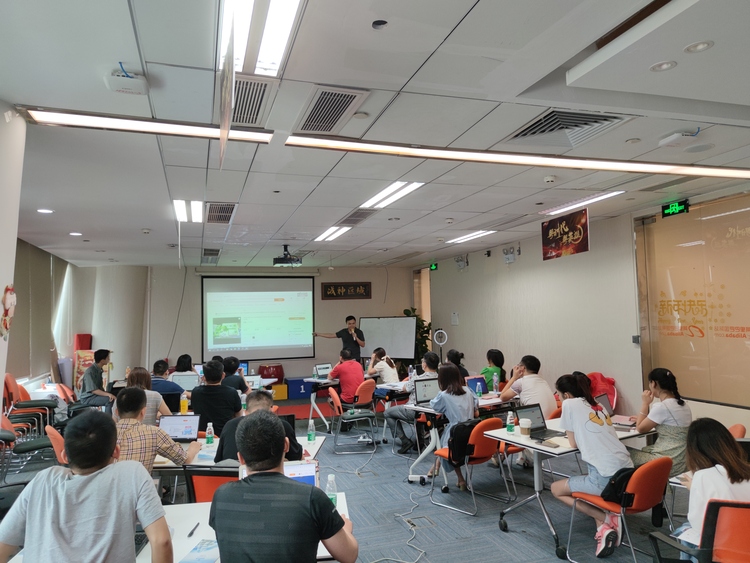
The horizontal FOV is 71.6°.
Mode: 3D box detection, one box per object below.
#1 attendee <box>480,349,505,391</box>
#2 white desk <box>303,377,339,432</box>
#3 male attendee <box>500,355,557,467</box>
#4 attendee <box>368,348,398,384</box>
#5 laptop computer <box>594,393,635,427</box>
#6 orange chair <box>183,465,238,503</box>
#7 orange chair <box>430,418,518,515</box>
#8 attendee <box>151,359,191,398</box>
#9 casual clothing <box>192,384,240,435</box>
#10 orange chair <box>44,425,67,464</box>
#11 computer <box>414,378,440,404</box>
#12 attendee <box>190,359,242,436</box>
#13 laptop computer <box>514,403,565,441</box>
[{"bbox_3d":[1.550,1.516,6.976,0.470,1.200,0.750,2,-5,-44],"label":"attendee"},{"bbox_3d":[-0.478,1.971,8.735,1.300,0.740,0.620,1,-5,-40],"label":"white desk"},{"bbox_3d":[1.575,1.357,5.133,0.520,1.230,0.820,1,-4,-31],"label":"male attendee"},{"bbox_3d":[0.138,1.584,7.775,0.500,1.210,0.820,1,-5,-36],"label":"attendee"},{"bbox_3d":[2.000,1.055,4.332,0.330,0.210,0.280,1,-5,-38],"label":"laptop computer"},{"bbox_3d":[-0.873,1.501,3.232,0.550,0.900,0.600,-2,-4,-2],"label":"orange chair"},{"bbox_3d":[0.890,1.595,4.710,0.520,0.790,0.600,1,-5,-39],"label":"orange chair"},{"bbox_3d":[-2.578,1.612,6.400,0.520,1.300,0.750,-2,-4,-3],"label":"attendee"},{"bbox_3d":[-1.554,1.315,5.100,0.520,0.600,0.300,-1,-4,-12],"label":"casual clothing"},{"bbox_3d":[-2.842,1.762,5.006,0.560,0.810,0.540,1,-4,-32],"label":"orange chair"},{"bbox_3d":[0.646,1.250,5.711,0.355,0.245,0.280,1,-5,-37],"label":"computer"},{"bbox_3d":[-1.516,1.451,5.046,0.520,1.375,0.780,-1,-4,0],"label":"attendee"},{"bbox_3d":[1.360,1.146,4.243,0.300,0.200,0.290,0,-4,-27],"label":"laptop computer"}]

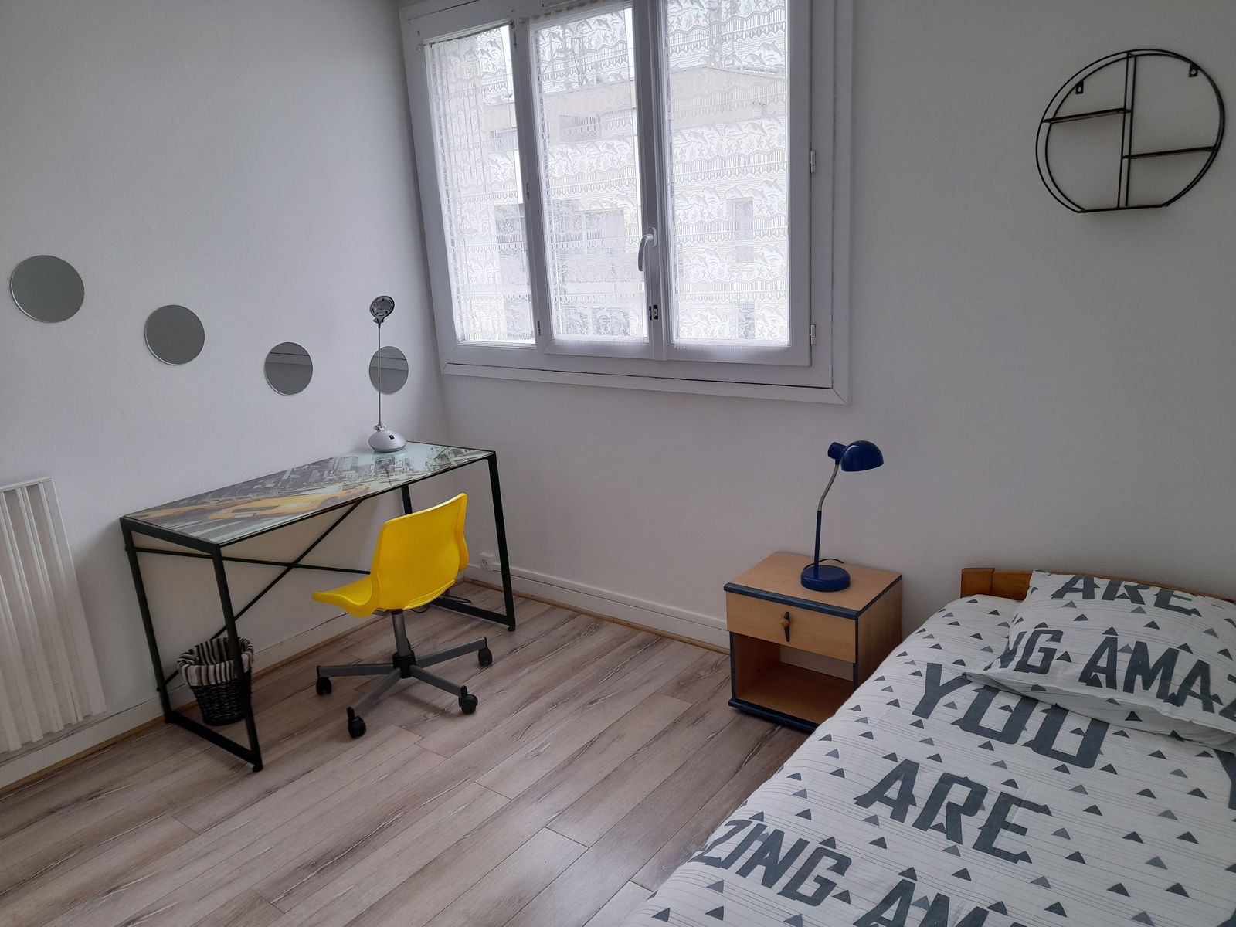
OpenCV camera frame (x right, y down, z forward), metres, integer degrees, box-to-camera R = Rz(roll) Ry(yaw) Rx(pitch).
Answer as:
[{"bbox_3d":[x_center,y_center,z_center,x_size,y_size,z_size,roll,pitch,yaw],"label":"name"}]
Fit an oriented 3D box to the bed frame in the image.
[{"bbox_3d":[0.818,0.828,1.682,0.980,0.570,1.980,8,19,38],"label":"bed frame"}]

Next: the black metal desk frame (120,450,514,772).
[{"bbox_3d":[-1.029,0.430,3.299,0.592,0.748,1.158,7,18,36],"label":"black metal desk frame"}]

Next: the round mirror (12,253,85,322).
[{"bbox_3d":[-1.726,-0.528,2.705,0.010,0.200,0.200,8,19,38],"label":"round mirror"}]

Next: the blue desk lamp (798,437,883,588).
[{"bbox_3d":[0.678,0.158,2.705,0.265,0.460,0.155,10,20,42],"label":"blue desk lamp"}]

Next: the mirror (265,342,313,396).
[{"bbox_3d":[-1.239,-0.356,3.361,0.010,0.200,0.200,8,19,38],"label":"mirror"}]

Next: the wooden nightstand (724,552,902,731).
[{"bbox_3d":[0.633,0.585,2.883,0.446,0.448,0.335,8,19,37],"label":"wooden nightstand"}]

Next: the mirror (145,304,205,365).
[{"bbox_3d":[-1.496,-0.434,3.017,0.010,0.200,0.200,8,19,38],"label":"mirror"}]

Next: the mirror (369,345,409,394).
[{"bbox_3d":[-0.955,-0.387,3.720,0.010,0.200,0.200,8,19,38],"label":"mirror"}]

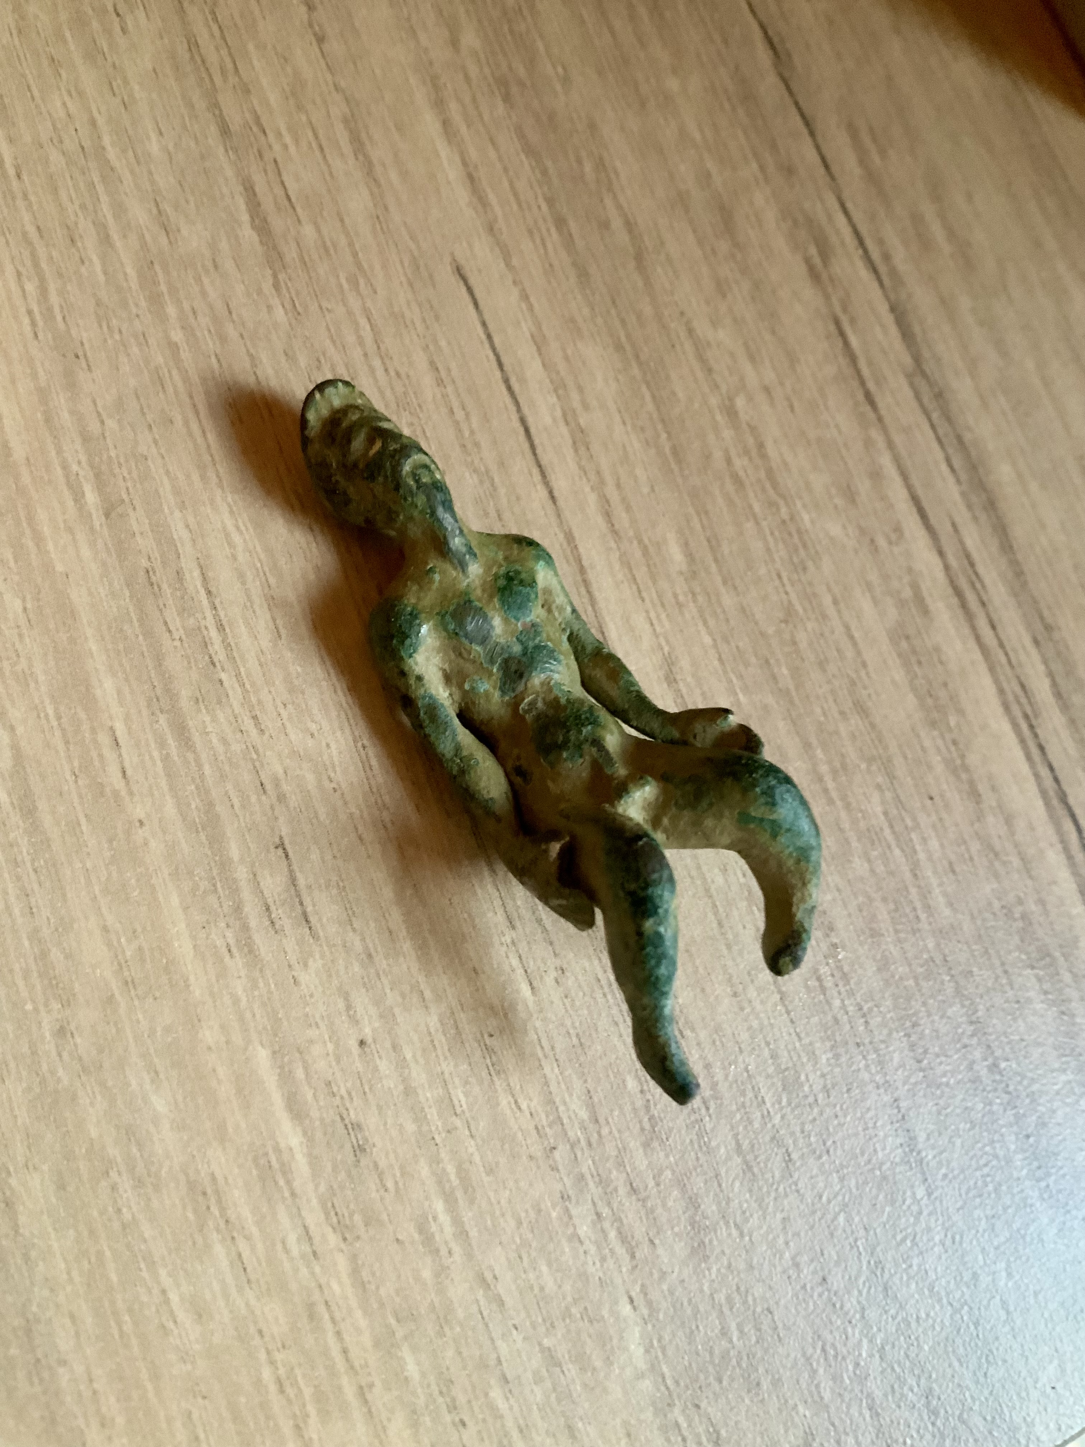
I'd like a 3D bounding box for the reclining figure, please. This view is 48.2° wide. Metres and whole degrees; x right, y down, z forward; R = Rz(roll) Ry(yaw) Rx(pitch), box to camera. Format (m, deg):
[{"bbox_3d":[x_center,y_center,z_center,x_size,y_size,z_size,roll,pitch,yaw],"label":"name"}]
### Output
[{"bbox_3d":[0.003,-0.001,0.140,0.032,0.026,0.090,-31,89,-24],"label":"reclining figure"}]

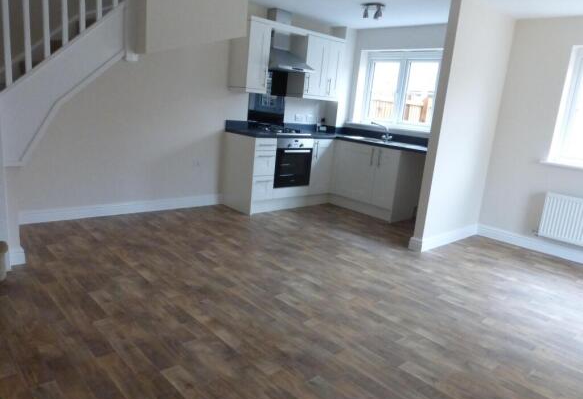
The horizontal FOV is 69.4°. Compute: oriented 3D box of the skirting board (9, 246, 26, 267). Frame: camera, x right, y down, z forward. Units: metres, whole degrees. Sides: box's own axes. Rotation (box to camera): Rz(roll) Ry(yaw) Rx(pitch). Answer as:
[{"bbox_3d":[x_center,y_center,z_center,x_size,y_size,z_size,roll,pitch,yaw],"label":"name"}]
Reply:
[{"bbox_3d":[-1.908,0.388,2.933,0.100,0.135,0.020,-6,17,-43],"label":"skirting board"}]

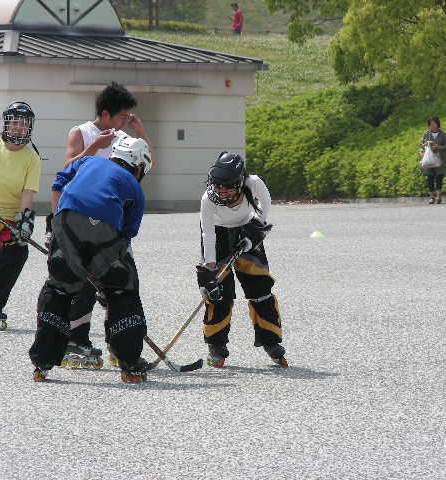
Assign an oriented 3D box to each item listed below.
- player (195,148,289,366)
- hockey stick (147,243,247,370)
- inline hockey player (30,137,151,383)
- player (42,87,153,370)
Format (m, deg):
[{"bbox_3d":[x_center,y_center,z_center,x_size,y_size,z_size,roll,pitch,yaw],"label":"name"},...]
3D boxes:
[{"bbox_3d":[0.120,0.126,26.100,0.560,1.340,0.680,1,2,18],"label":"player"},{"bbox_3d":[-0.174,0.382,26.000,0.220,1.250,0.070,38,5,0],"label":"hockey stick"},{"bbox_3d":[-0.787,0.116,25.250,0.660,1.450,0.740,1,2,25],"label":"inline hockey player"},{"bbox_3d":[-0.730,-0.090,26.400,0.520,1.770,0.580,2,2,38],"label":"player"}]

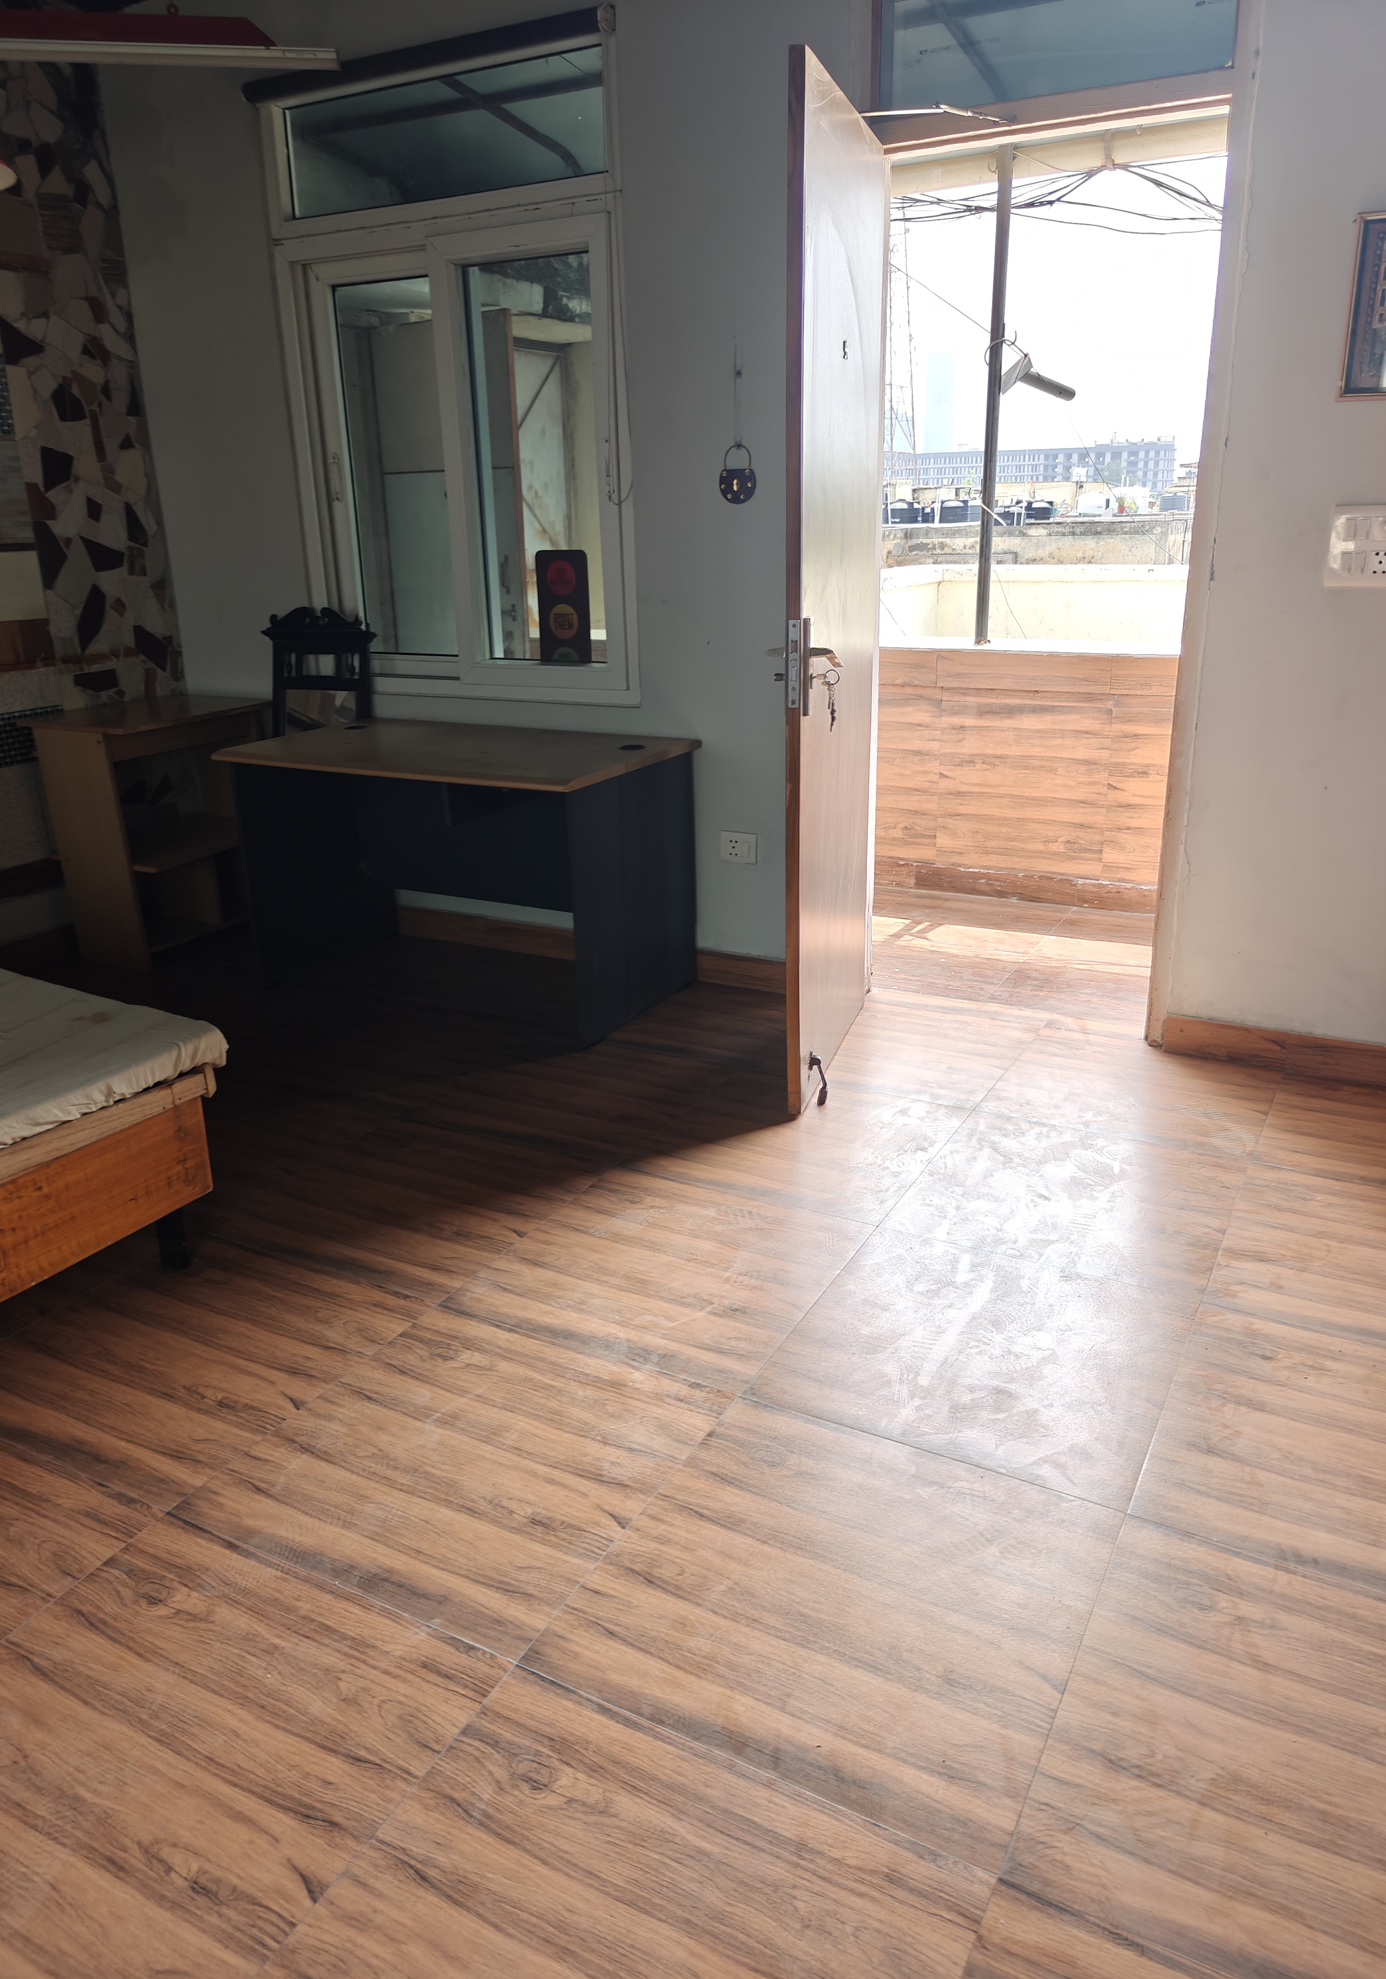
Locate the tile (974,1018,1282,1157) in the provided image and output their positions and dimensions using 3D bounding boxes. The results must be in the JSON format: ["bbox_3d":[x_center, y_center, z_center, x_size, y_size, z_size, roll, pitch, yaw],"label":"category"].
[{"bbox_3d":[1.075,0.232,3.201,0.606,0.010,0.630,9,22,28],"label":"tile"}]

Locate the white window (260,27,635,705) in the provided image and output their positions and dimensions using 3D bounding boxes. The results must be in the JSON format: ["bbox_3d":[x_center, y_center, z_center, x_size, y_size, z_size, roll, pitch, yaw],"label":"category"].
[{"bbox_3d":[-0.693,-1.706,3.870,1.240,1.660,0.080,9,22,28],"label":"white window"}]

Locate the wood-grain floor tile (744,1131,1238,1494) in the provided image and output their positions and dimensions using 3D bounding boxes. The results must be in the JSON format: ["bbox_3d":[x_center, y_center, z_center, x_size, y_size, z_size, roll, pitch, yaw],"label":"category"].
[{"bbox_3d":[0.629,0.506,2.441,0.602,0.010,1.215,9,22,28],"label":"wood-grain floor tile"}]

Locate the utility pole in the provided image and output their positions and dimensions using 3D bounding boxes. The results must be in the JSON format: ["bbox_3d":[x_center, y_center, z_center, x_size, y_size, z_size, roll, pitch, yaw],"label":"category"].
[{"bbox_3d":[1.016,-1.966,4.441,0.050,1.575,0.050,9,22,28],"label":"utility pole"}]

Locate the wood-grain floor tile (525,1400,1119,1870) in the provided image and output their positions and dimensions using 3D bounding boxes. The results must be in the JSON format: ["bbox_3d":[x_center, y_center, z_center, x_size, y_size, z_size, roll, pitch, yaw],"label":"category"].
[{"bbox_3d":[0.189,0.775,1.698,0.598,0.010,0.589,9,22,28],"label":"wood-grain floor tile"}]

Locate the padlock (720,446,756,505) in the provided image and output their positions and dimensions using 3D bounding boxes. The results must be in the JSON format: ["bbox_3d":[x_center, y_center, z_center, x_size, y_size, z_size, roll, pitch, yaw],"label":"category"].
[{"bbox_3d":[0.121,-1.356,3.464,0.110,0.148,0.028,9,22,28],"label":"padlock"}]

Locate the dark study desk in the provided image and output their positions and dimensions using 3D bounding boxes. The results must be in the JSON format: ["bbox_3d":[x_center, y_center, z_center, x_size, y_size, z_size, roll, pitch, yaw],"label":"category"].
[{"bbox_3d":[-0.678,-0.349,3.914,1.268,0.724,0.680,9,22,28],"label":"dark study desk"}]

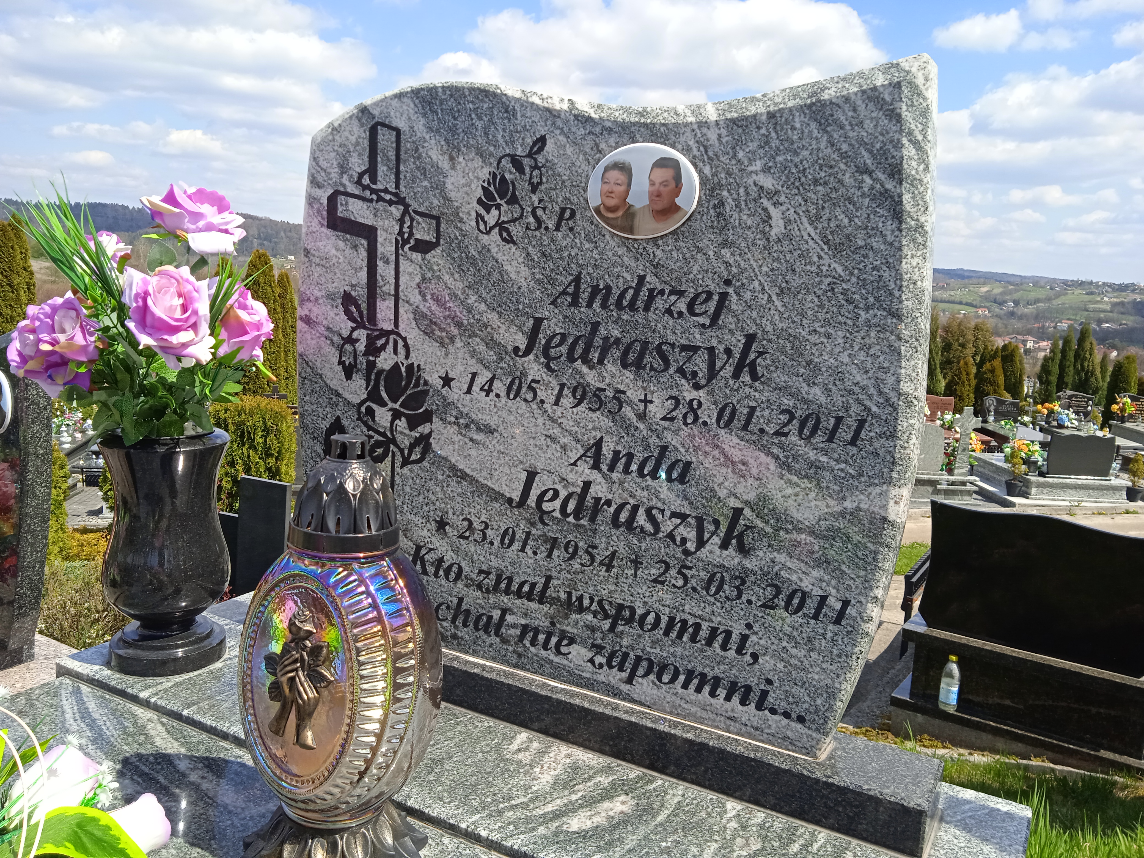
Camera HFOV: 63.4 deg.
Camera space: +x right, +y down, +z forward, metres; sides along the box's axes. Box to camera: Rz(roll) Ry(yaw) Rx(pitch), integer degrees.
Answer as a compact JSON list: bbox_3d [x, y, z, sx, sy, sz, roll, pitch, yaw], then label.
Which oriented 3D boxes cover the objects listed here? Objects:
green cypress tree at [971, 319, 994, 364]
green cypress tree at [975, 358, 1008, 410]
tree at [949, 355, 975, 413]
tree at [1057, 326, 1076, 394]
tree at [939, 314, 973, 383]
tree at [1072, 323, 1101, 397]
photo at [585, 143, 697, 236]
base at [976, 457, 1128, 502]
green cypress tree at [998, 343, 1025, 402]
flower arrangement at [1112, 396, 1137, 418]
[{"bbox_3d":[13.227,-2.144,30.000,0.850,2.912,0.850,4,9,0],"label":"green cypress tree"},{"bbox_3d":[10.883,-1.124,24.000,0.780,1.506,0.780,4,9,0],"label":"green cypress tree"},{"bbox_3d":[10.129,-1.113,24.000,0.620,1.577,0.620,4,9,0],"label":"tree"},{"bbox_3d":[14.128,-1.715,26.500,0.550,2.520,0.550,4,9,0],"label":"tree"},{"bbox_3d":[12.357,-2.231,30.000,1.020,3.030,1.020,4,9,0],"label":"tree"},{"bbox_3d":[14.627,-1.740,26.500,0.780,2.624,0.780,4,9,0],"label":"tree"},{"bbox_3d":[0.080,-0.269,1.046,0.137,0.105,0.010,8,10,27],"label":"photo"},{"bbox_3d":[7.215,0.739,14.117,1.533,0.300,1.808,4,9,0],"label":"base"},{"bbox_3d":[12.068,-1.416,25.500,0.680,2.000,0.680,4,9,0],"label":"green cypress tree"},{"bbox_3d":[11.331,-0.440,19.000,0.500,0.440,0.450,4,9,0],"label":"flower arrangement"}]

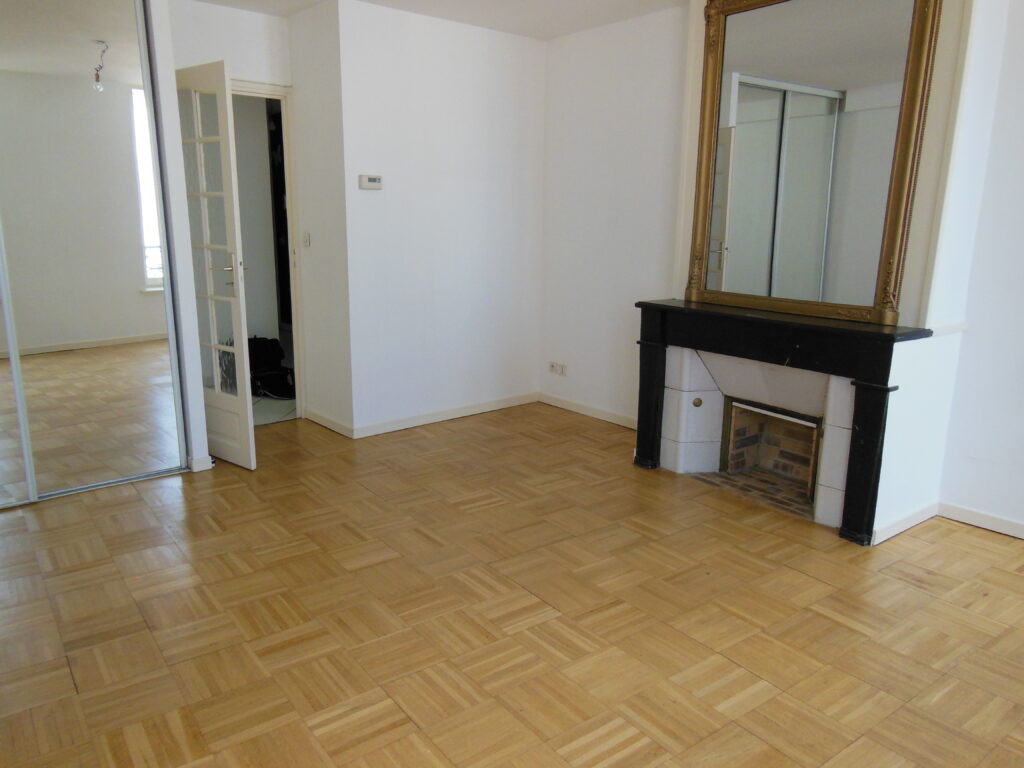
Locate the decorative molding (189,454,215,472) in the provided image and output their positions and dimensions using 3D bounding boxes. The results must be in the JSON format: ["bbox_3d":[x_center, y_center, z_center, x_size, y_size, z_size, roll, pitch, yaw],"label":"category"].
[{"bbox_3d":[-1.683,0.427,4.009,0.113,0.070,0.064,-9,16,-38],"label":"decorative molding"}]

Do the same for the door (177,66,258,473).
[{"bbox_3d":[-1.689,-0.601,4.006,0.795,2.058,0.040,10,15,36],"label":"door"}]

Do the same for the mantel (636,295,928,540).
[{"bbox_3d":[1.210,0.112,3.623,0.311,0.914,1.351,-9,16,-38],"label":"mantel"}]

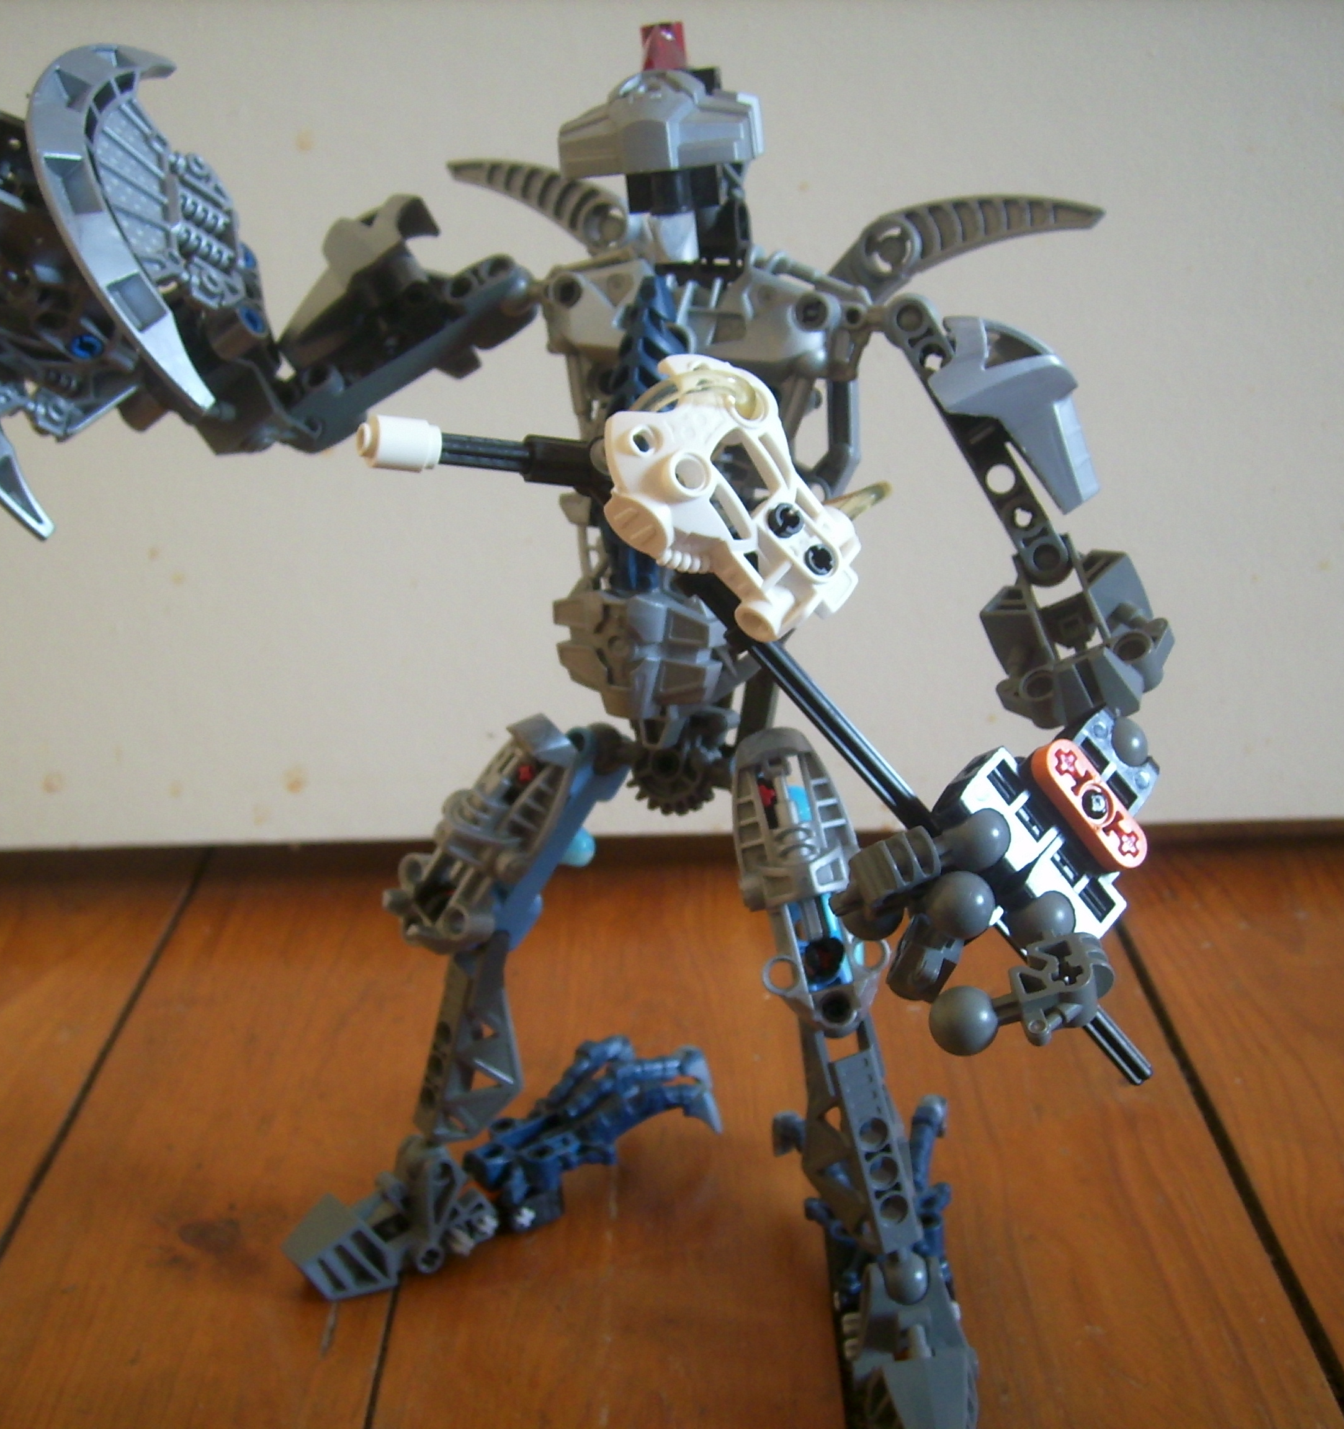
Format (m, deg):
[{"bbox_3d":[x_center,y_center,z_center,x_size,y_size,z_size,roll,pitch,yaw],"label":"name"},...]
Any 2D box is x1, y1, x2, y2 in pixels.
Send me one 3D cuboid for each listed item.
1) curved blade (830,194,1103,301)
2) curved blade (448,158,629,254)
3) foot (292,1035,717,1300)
[{"bbox_3d":[0.052,-0.089,0.325,0.055,0.016,0.010,-15,15,25],"label":"curved blade"},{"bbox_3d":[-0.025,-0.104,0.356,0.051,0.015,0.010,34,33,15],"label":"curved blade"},{"bbox_3d":[-0.038,0.103,0.411,0.105,0.032,0.033,-16,27,-32],"label":"foot"}]

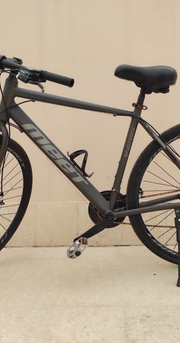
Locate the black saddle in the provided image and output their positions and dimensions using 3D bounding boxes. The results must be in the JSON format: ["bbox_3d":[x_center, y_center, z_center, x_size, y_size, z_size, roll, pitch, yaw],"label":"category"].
[{"bbox_3d":[0.231,-0.380,1.367,0.265,0.118,0.167,-2,14,0],"label":"black saddle"}]

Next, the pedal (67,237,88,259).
[{"bbox_3d":[-0.054,0.320,1.395,0.081,0.030,0.101,-34,12,7],"label":"pedal"}]

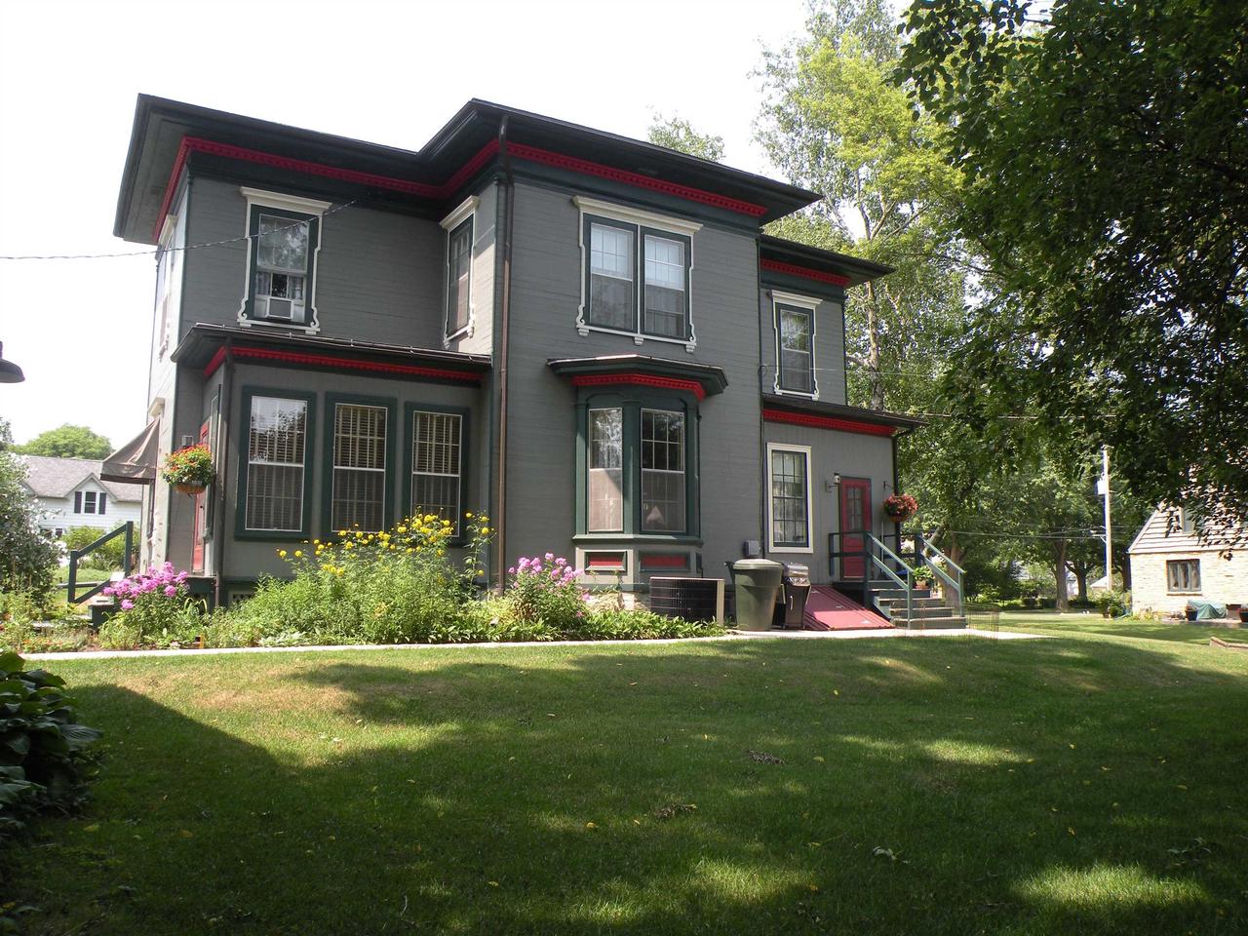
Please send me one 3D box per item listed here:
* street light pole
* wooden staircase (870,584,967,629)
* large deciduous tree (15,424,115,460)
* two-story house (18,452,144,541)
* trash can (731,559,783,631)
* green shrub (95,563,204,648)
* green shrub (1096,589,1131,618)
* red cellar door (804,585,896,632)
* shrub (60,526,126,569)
[{"bbox_3d":[28.785,3.515,58.000,0.500,9.600,0.500,4,-8,-31],"label":"street light pole"},{"bbox_3d":[5.257,2.506,17.756,1.530,0.840,1.060,4,-8,-31],"label":"wooden staircase"},{"bbox_3d":[-51.878,2.840,90.000,10.500,13.600,10.500,4,-8,-31],"label":"large deciduous tree"},{"bbox_3d":[-34.251,3.099,59.750,11.000,7.200,8.000,5,-8,-35],"label":"two-story house"},{"bbox_3d":[2.278,2.194,16.784,0.900,1.220,0.700,-2,-7,17],"label":"trash can"},{"bbox_3d":[-5.908,1.715,12.100,1.250,1.030,1.000,4,-8,-31],"label":"green shrub"},{"bbox_3d":[20.132,5.589,40.000,1.450,1.200,1.300,4,-8,-31],"label":"green shrub"},{"bbox_3d":[3.891,2.594,18.204,1.700,0.750,1.750,4,-8,-31],"label":"red cellar door"},{"bbox_3d":[-20.648,3.140,38.000,2.700,1.750,2.200,4,-7,-28],"label":"shrub"}]

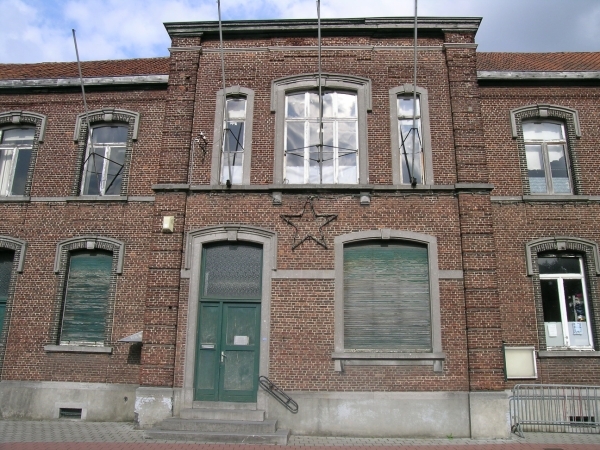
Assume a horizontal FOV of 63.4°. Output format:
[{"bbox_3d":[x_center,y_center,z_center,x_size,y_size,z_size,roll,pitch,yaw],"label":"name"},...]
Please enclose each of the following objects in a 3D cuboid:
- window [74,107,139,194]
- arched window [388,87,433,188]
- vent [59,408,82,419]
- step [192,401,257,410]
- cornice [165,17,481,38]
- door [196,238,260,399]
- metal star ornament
[{"bbox_3d":[-5.249,-1.991,13.253,1.810,2.570,0.270,0,-14,3],"label":"window"},{"bbox_3d":[2.796,-2.300,12.290,1.000,2.760,0.240,0,-14,3],"label":"arched window"},{"bbox_3d":[-5.436,4.477,11.536,0.560,0.240,0.100,0,-15,3],"label":"vent"},{"bbox_3d":[-1.659,4.032,10.854,1.425,0.160,0.260,0,-15,3],"label":"step"},{"bbox_3d":[0.571,-5.182,12.963,8.350,0.400,0.380,0,-15,3],"label":"cornice"},{"bbox_3d":[-1.648,2.187,11.337,1.440,3.675,0.120,0,-15,3],"label":"door"},{"bbox_3d":[0.199,-0.069,11.645,1.347,1.280,0.090,0,-15,3],"label":"metal star ornament"}]

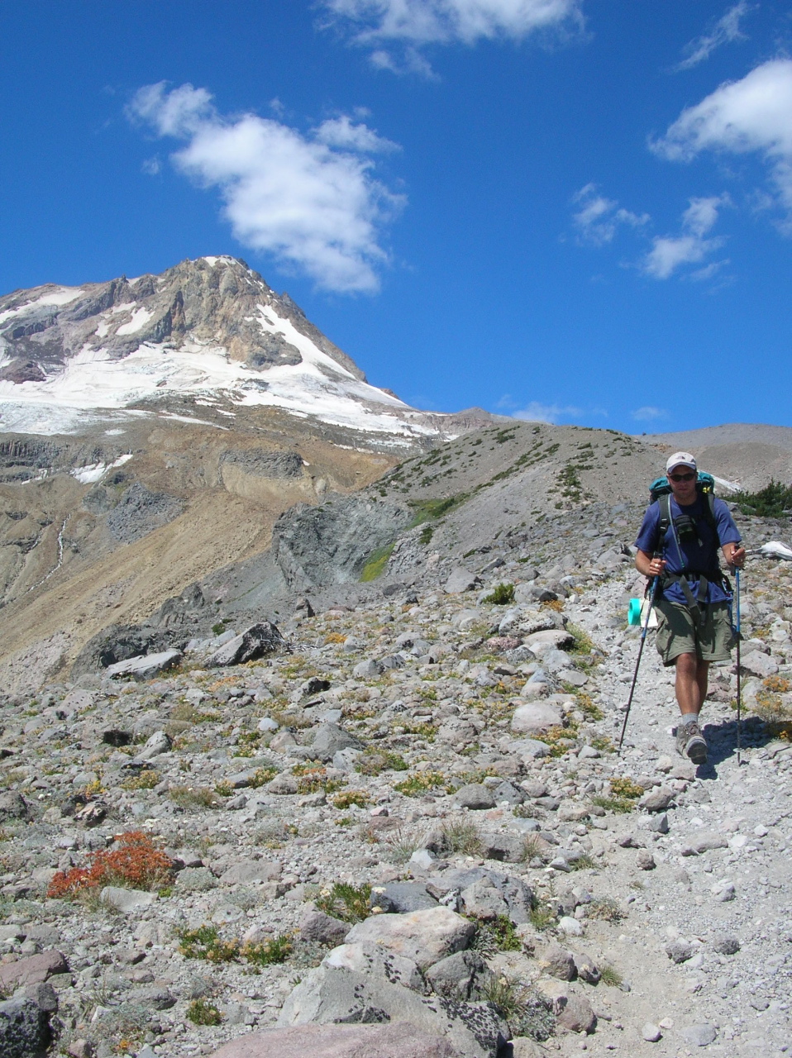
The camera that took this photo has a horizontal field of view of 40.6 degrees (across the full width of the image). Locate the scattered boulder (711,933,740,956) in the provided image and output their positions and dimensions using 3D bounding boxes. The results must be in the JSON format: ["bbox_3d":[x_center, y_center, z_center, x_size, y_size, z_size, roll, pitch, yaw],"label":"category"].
[{"bbox_3d":[1.125,1.418,3.650,0.096,0.070,0.090,0,-3,0],"label":"scattered boulder"}]

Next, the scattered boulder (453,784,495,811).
[{"bbox_3d":[0.392,1.346,5.366,0.207,0.123,0.165,0,-6,4],"label":"scattered boulder"}]

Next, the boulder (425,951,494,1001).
[{"bbox_3d":[0.207,1.442,3.450,0.230,0.155,0.200,0,-3,0],"label":"boulder"}]

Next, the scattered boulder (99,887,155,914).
[{"bbox_3d":[-1.029,1.425,4.100,0.215,0.100,0.160,0,-3,0],"label":"scattered boulder"}]

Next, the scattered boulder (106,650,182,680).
[{"bbox_3d":[-2.254,1.218,9.582,0.652,0.263,0.456,3,-7,-28],"label":"scattered boulder"}]

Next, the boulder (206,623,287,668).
[{"bbox_3d":[-1.409,1.089,10.105,0.733,0.418,0.513,2,-6,-18],"label":"boulder"}]

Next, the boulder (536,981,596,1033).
[{"bbox_3d":[0.502,1.413,3.162,0.173,0.129,0.156,-1,-6,9],"label":"boulder"}]

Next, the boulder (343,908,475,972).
[{"bbox_3d":[0.045,1.463,3.780,0.470,0.210,0.360,0,-3,0],"label":"boulder"}]

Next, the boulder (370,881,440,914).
[{"bbox_3d":[0.033,1.411,4.050,0.260,0.145,0.220,0,-3,0],"label":"boulder"}]

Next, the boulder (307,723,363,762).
[{"bbox_3d":[-0.367,1.290,6.462,0.329,0.230,0.279,0,-6,-3],"label":"boulder"}]

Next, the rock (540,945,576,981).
[{"bbox_3d":[0.529,1.411,3.480,0.118,0.112,0.115,0,-3,0],"label":"rock"}]

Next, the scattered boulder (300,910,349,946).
[{"bbox_3d":[-0.247,1.416,3.780,0.190,0.130,0.160,0,-3,0],"label":"scattered boulder"}]

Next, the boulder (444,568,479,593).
[{"bbox_3d":[0.963,0.758,15.670,0.532,0.384,0.425,0,-6,4],"label":"boulder"}]

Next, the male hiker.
[{"bbox_3d":[1.713,0.462,6.250,0.650,1.800,0.750,-1,-3,13],"label":"male hiker"}]

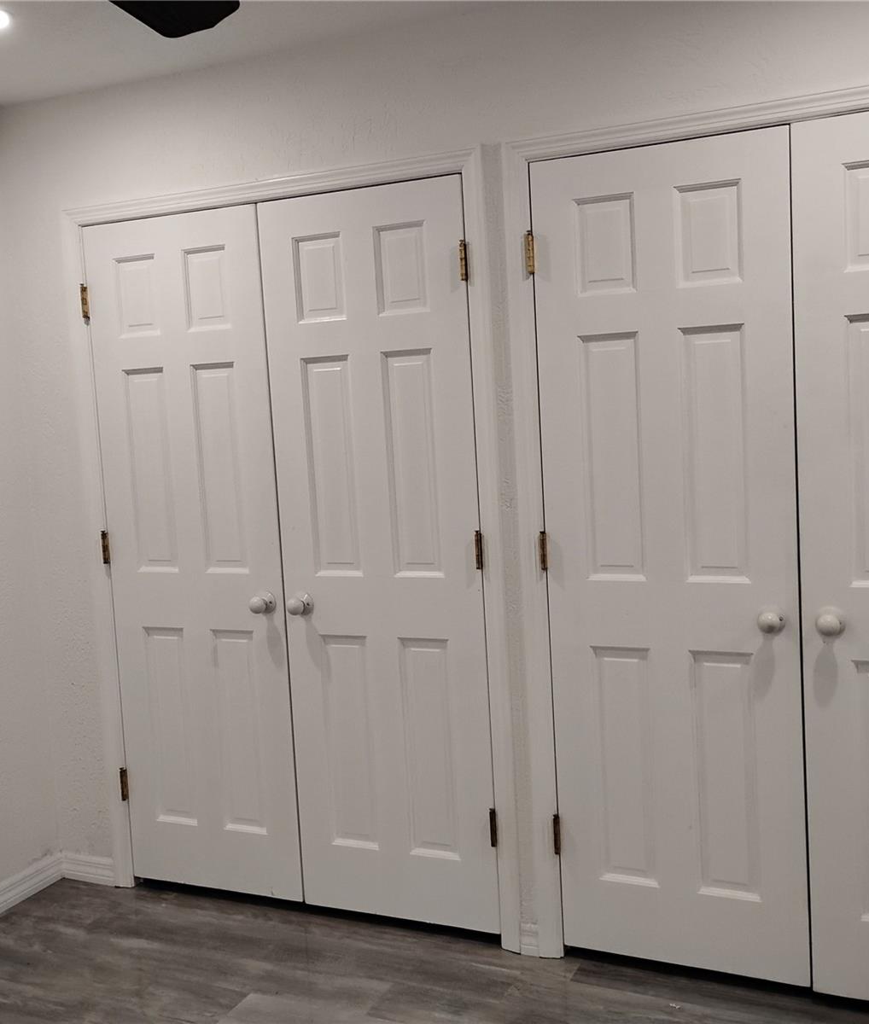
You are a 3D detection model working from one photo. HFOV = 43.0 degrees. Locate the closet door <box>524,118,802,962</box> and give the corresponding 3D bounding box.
[{"bbox_3d":[0.571,0.137,2.673,0.607,1.995,0.041,-1,6,25],"label":"closet door"}]

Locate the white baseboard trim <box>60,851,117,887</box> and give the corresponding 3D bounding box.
[{"bbox_3d":[-1.105,1.137,3.527,0.214,0.095,0.016,-1,6,25],"label":"white baseboard trim"}]

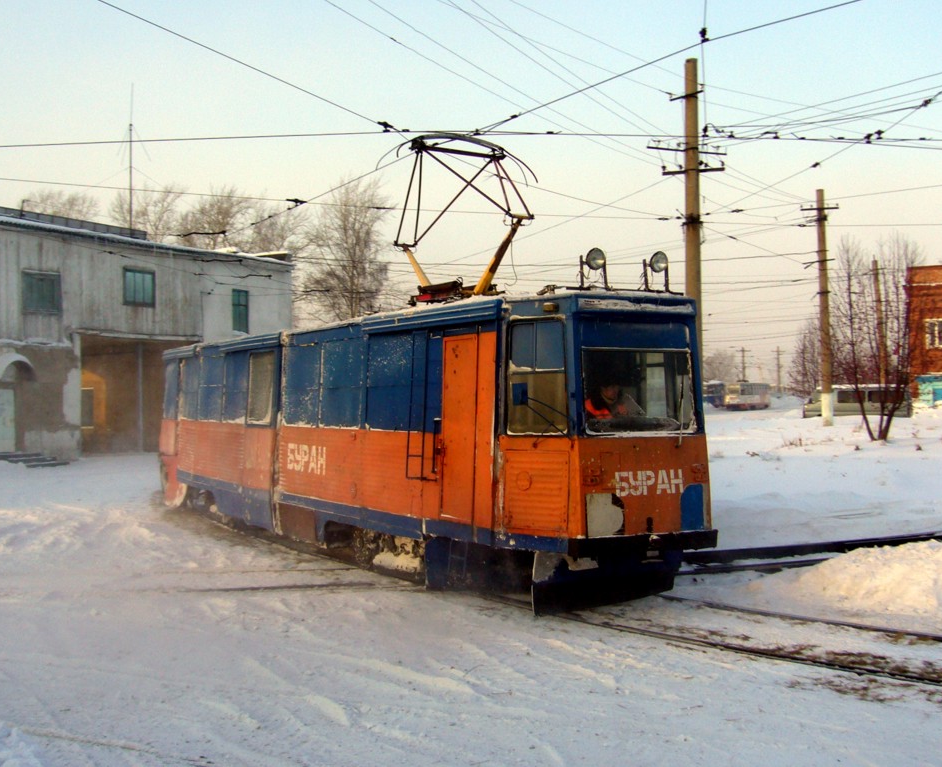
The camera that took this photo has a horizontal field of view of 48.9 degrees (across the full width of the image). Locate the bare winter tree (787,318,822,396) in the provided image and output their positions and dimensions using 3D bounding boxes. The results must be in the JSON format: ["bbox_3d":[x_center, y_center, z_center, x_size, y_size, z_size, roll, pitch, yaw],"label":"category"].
[{"bbox_3d":[18.803,-1.401,58.000,2.300,4.600,2.300,0,-1,0],"label":"bare winter tree"}]

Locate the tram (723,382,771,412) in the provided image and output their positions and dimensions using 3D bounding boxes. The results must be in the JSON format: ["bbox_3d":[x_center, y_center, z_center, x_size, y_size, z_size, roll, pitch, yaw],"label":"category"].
[{"bbox_3d":[32.471,1.647,121.679,2.500,3.100,14.000,0,-1,28],"label":"tram"}]

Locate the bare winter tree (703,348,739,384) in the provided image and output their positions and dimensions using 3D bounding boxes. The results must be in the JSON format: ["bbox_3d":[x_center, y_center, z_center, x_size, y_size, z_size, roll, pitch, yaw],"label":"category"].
[{"bbox_3d":[41.852,-1.353,175.000,6.800,9.000,6.800,0,-1,0],"label":"bare winter tree"}]

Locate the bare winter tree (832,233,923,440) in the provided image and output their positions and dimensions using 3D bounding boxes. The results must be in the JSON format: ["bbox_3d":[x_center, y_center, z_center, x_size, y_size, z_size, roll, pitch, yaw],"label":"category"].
[{"bbox_3d":[11.391,-1.345,29.000,2.600,5.800,2.600,0,-1,0],"label":"bare winter tree"}]

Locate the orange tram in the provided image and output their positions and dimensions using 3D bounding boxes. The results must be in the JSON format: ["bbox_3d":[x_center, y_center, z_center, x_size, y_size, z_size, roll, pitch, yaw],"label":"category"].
[{"bbox_3d":[-1.831,0.740,15.317,2.500,3.250,13.000,1,-1,-33],"label":"orange tram"}]

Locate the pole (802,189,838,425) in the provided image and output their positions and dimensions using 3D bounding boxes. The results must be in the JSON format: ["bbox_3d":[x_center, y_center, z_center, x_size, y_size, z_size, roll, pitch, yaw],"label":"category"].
[{"bbox_3d":[13.171,-2.902,39.000,1.350,8.900,0.450,0,-1,11],"label":"pole"}]

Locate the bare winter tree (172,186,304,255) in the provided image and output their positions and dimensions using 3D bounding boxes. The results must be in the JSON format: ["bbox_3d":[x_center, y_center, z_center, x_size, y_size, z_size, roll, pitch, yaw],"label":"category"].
[{"bbox_3d":[-14.440,-4.638,64.000,8.000,14.500,8.000,0,-1,0],"label":"bare winter tree"}]

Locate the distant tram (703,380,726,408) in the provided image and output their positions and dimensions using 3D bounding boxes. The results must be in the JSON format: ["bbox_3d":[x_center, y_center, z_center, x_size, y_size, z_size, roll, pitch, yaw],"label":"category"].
[{"bbox_3d":[31.038,1.459,125.110,2.500,3.100,14.000,0,-1,26],"label":"distant tram"}]

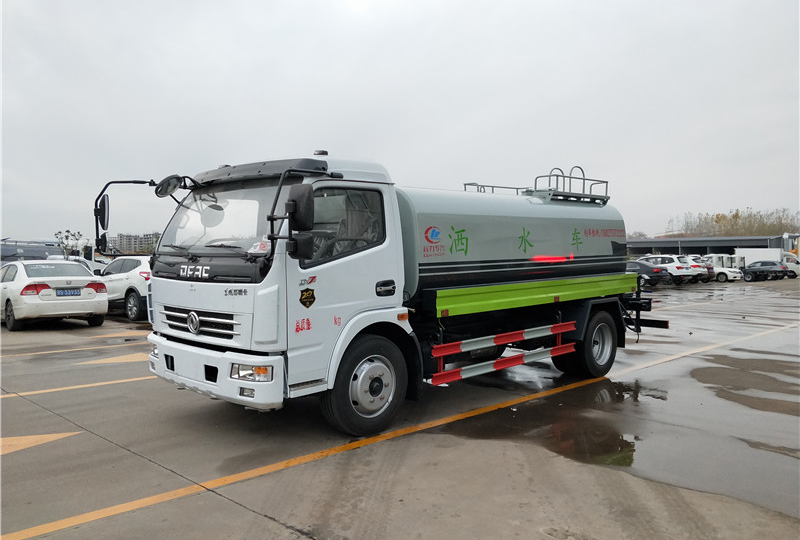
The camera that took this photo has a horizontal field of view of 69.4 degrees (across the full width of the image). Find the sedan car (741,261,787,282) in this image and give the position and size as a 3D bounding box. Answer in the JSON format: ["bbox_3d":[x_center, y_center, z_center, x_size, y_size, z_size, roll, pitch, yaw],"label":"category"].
[{"bbox_3d":[30.850,-0.084,50.006,1.800,1.470,4.450,-1,1,-43],"label":"sedan car"}]

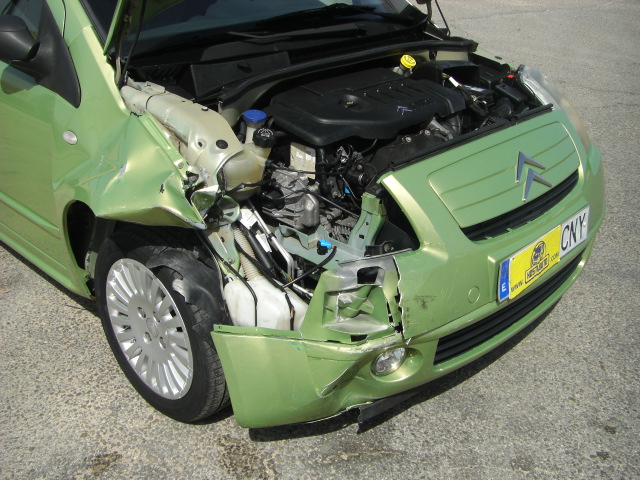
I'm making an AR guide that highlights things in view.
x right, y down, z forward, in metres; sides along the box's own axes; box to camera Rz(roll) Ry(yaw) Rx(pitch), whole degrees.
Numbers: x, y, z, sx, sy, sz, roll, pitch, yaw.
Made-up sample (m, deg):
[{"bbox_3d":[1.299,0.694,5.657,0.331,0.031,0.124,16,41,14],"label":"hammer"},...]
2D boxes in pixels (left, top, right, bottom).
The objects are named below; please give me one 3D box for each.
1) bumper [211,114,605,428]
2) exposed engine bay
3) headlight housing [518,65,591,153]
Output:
[{"bbox_3d":[0.457,-0.005,2.107,0.490,0.650,1.600,23,34,39],"label":"bumper"},{"bbox_3d":[0.165,-0.242,2.248,0.730,0.570,1.280,23,34,39],"label":"exposed engine bay"},{"bbox_3d":[0.796,-0.444,2.408,0.350,0.265,0.270,23,34,39],"label":"headlight housing"}]

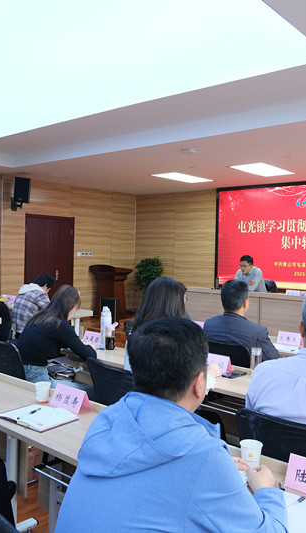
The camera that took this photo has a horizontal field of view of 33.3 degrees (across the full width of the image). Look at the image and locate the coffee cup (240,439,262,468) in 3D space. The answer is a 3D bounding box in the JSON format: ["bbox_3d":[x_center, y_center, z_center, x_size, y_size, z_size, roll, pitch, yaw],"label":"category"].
[{"bbox_3d":[0.335,0.636,1.732,0.079,0.088,0.079,1,1,0],"label":"coffee cup"}]

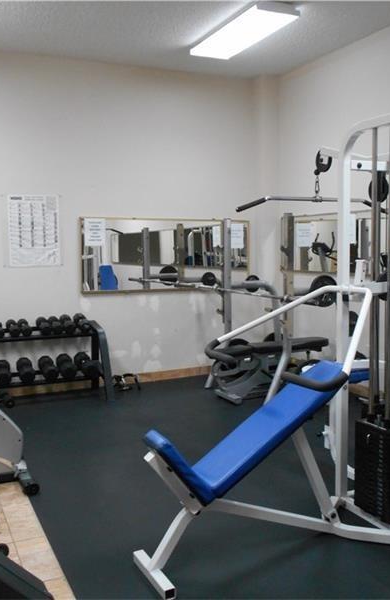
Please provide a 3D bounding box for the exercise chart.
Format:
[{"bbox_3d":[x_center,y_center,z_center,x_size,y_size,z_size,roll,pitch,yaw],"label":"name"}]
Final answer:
[{"bbox_3d":[-1.610,-0.689,6.039,0.530,0.715,0.015,-4,6,-25],"label":"exercise chart"}]

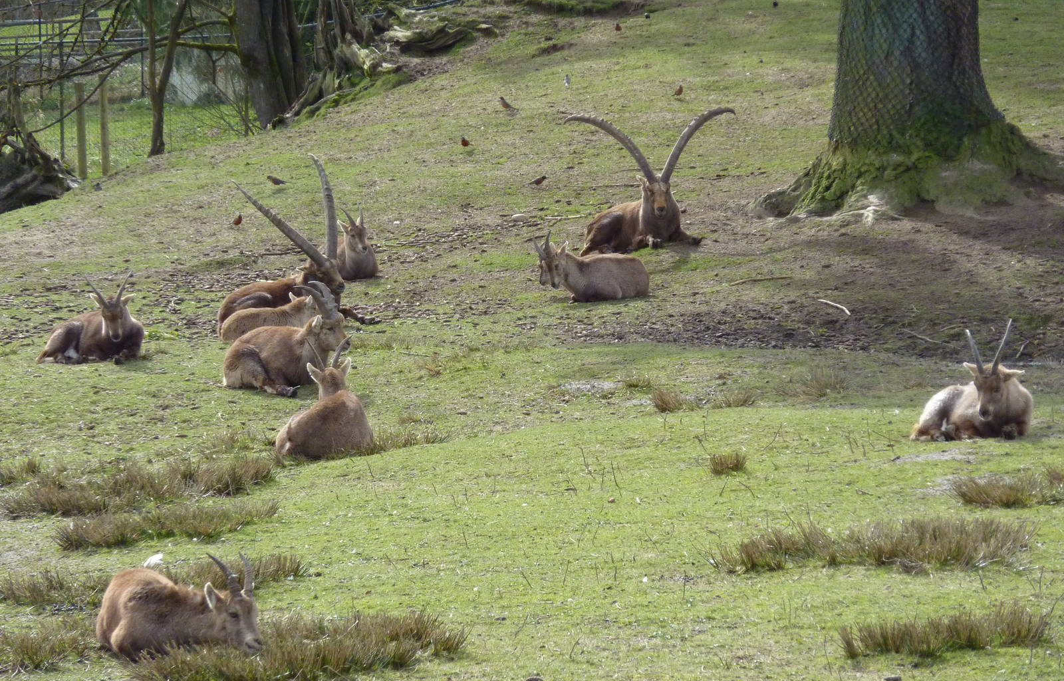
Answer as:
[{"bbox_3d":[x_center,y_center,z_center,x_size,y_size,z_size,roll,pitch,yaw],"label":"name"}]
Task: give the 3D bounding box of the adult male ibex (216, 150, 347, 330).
[{"bbox_3d":[-1.812,-0.723,48.600,1.180,1.300,0.750,1,3,22],"label":"adult male ibex"}]

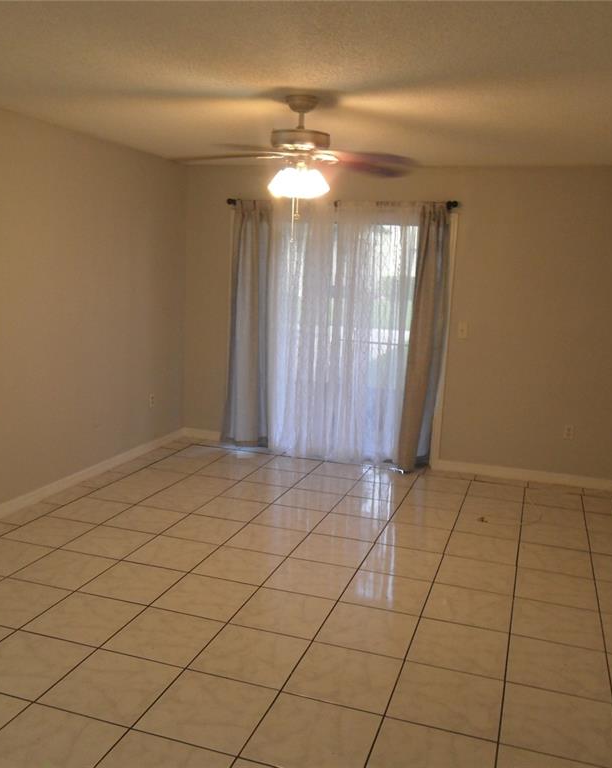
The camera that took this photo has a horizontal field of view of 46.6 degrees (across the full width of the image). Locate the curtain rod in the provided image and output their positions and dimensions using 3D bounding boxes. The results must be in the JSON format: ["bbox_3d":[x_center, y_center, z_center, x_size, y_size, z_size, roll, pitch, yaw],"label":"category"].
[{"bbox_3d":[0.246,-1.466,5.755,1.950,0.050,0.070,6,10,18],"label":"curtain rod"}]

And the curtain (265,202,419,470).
[{"bbox_3d":[0.258,-0.420,5.902,1.340,2.130,0.090,6,10,18],"label":"curtain"}]

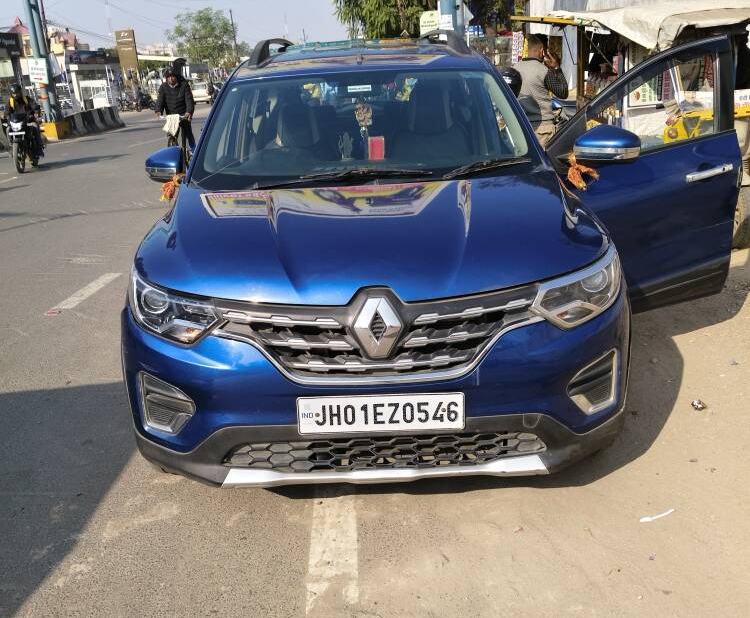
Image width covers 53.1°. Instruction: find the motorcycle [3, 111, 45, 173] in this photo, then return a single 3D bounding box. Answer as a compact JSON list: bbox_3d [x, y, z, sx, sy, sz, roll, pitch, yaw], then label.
[{"bbox_3d":[-6.916,-3.291,14.744,0.750,1.100,1.950,-7,17,-13],"label":"motorcycle"}]

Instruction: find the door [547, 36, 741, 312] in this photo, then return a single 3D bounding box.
[{"bbox_3d":[1.274,-0.620,3.617,1.170,1.280,0.200,-10,18,-23],"label":"door"}]

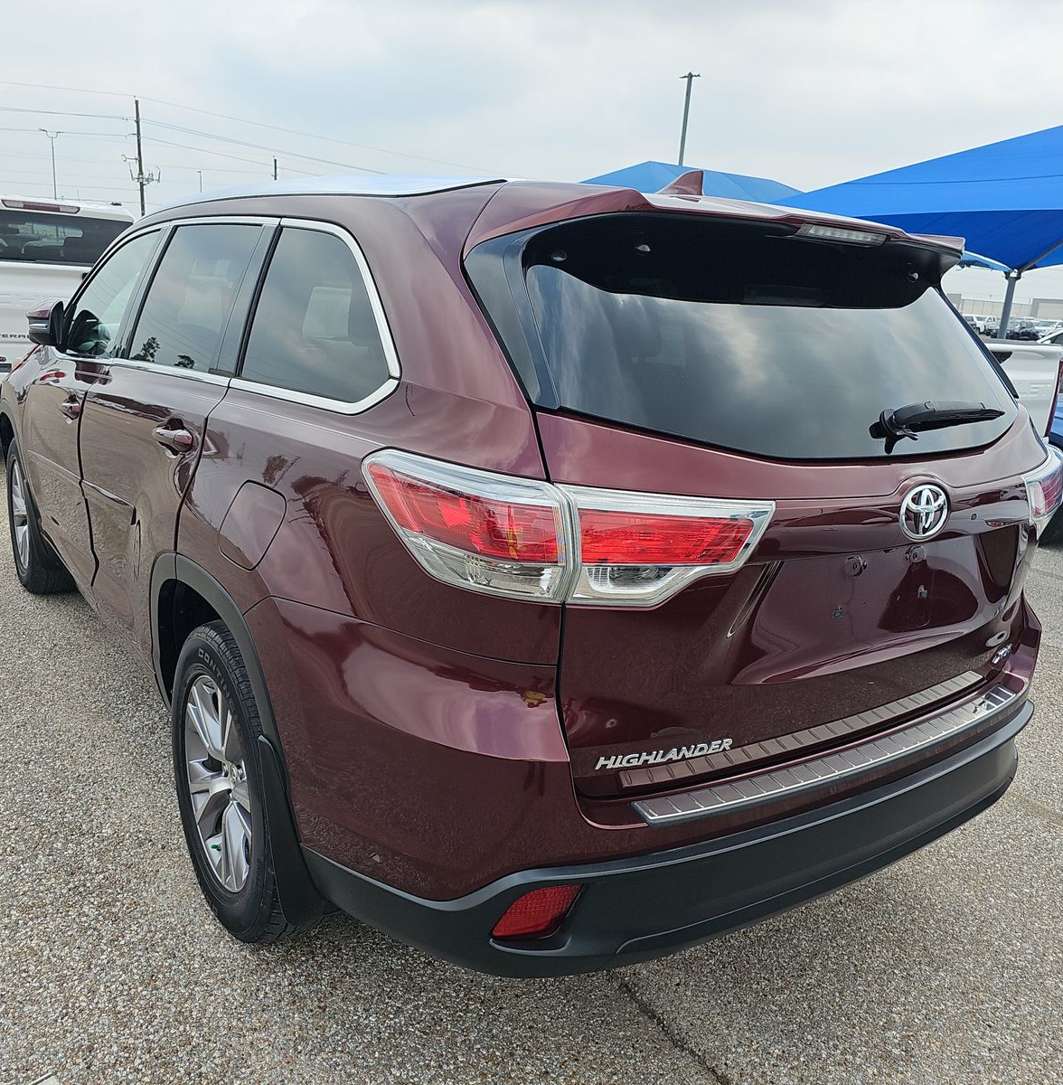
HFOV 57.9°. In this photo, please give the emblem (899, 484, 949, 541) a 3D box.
[{"bbox_3d":[0.693,-0.054,1.709,0.148,0.103,0.022,-6,11,-35],"label":"emblem"}]

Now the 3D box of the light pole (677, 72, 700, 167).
[{"bbox_3d":[5.945,-13.705,39.421,0.350,10.290,1.150,-7,18,-35],"label":"light pole"}]

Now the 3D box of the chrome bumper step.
[{"bbox_3d":[0.651,0.402,1.862,1.130,0.032,0.115,-7,18,-35],"label":"chrome bumper step"}]

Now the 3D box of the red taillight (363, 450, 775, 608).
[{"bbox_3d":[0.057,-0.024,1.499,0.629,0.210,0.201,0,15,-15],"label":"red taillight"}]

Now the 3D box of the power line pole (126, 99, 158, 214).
[{"bbox_3d":[-31.214,-28.195,77.487,2.300,13.900,0.800,4,15,2],"label":"power line pole"}]

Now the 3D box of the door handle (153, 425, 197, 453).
[{"bbox_3d":[-0.834,-0.240,2.242,0.050,0.045,0.220,-7,18,-35],"label":"door handle"}]

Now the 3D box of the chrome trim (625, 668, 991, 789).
[{"bbox_3d":[0.605,0.360,1.900,1.080,0.040,0.080,-6,18,-35],"label":"chrome trim"}]

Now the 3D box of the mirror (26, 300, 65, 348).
[{"bbox_3d":[-1.672,-0.751,3.308,0.115,0.165,0.225,0,15,-16],"label":"mirror"}]

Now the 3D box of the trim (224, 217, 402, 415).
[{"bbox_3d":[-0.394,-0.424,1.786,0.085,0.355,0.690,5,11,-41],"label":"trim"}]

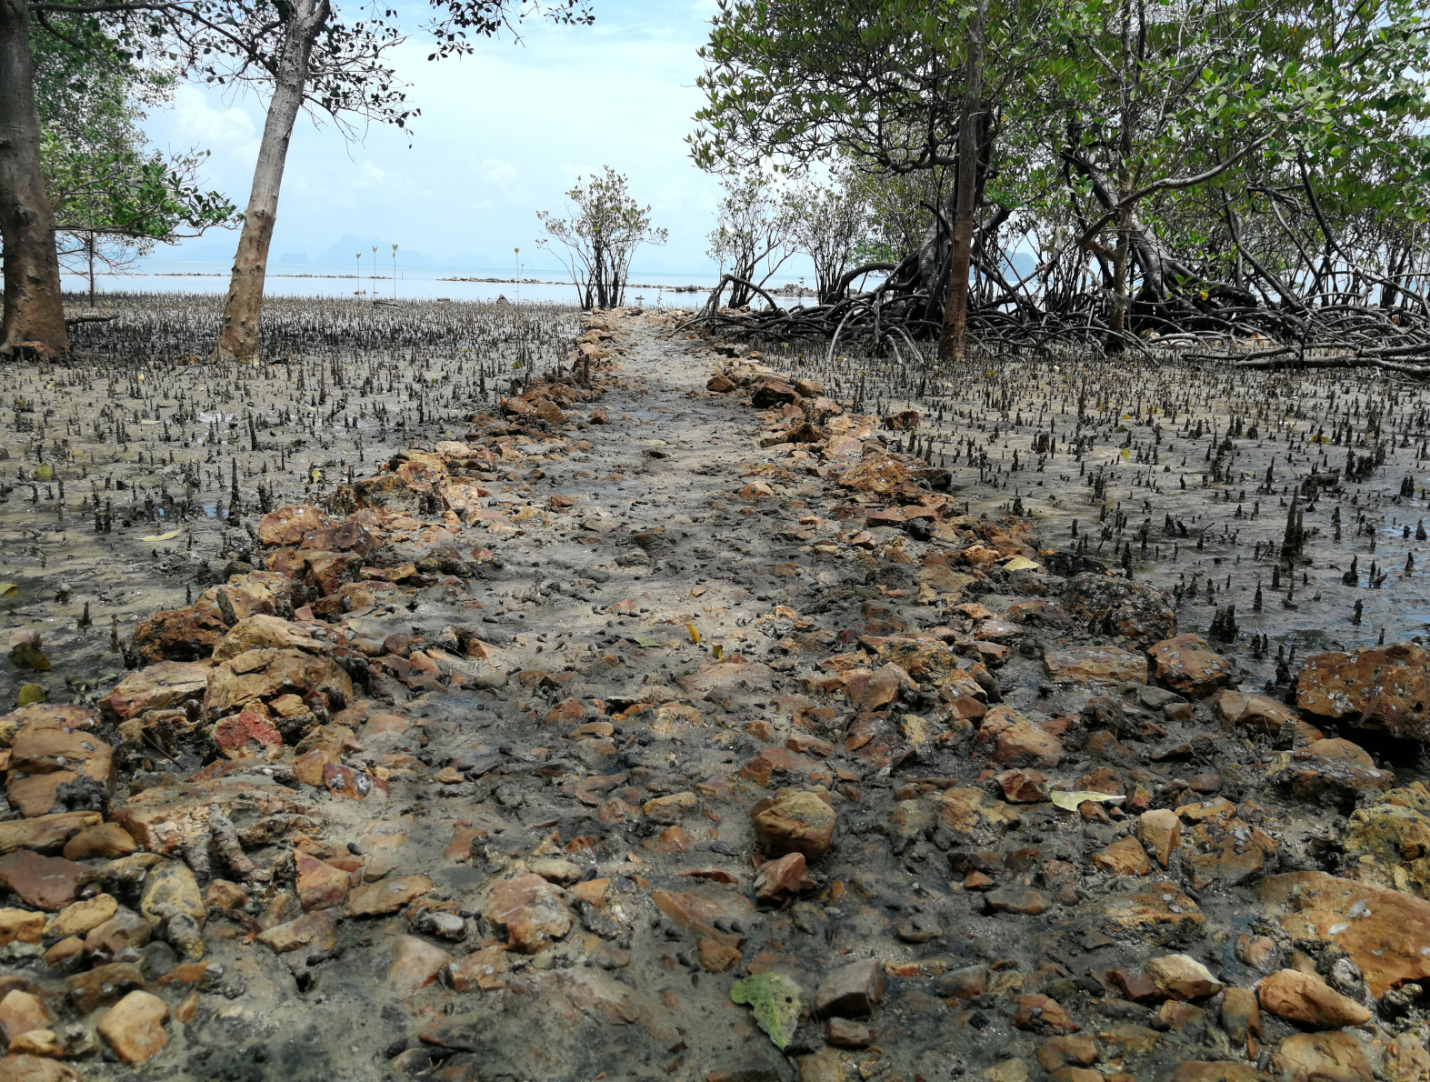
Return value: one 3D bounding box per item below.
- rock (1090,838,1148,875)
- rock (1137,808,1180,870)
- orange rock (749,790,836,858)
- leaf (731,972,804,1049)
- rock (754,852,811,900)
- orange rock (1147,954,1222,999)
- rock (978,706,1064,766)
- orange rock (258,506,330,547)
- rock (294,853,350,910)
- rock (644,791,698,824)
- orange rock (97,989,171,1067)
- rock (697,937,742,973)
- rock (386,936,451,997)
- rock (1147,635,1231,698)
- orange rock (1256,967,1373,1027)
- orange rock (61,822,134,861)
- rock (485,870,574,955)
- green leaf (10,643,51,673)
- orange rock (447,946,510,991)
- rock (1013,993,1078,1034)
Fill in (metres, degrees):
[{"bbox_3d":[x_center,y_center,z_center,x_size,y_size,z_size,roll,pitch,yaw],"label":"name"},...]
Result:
[{"bbox_3d":[0.599,0.467,1.667,0.082,0.045,0.057,4,14,10],"label":"rock"},{"bbox_3d":[0.747,0.501,1.895,0.064,0.088,0.076,7,14,23],"label":"rock"},{"bbox_3d":[0.132,0.480,1.911,0.146,0.091,0.112,2,13,5],"label":"orange rock"},{"bbox_3d":[0.067,0.548,1.321,0.087,0.020,0.145,0,13,-6],"label":"leaf"},{"bbox_3d":[0.107,0.527,1.774,0.090,0.062,0.066,2,13,4],"label":"rock"},{"bbox_3d":[0.578,0.537,1.387,0.084,0.038,0.050,4,14,12],"label":"orange rock"},{"bbox_3d":[0.553,0.353,2.037,0.148,0.093,0.096,6,14,19],"label":"rock"},{"bbox_3d":[-1.463,-0.052,3.912,0.233,0.128,0.181,-4,14,-20],"label":"orange rock"},{"bbox_3d":[-0.533,0.462,1.527,0.065,0.071,0.061,5,14,15],"label":"rock"},{"bbox_3d":[-0.070,0.423,1.793,0.087,0.042,0.052,-1,14,-10],"label":"rock"},{"bbox_3d":[-0.716,0.597,1.384,0.077,0.066,0.079,-6,15,-29],"label":"orange rock"},{"bbox_3d":[0.006,0.585,1.592,0.062,0.038,0.051,2,13,1],"label":"rock"},{"bbox_3d":[-0.357,0.513,1.357,0.074,0.058,0.059,-4,14,-19],"label":"rock"},{"bbox_3d":[1.138,0.300,2.702,0.181,0.125,0.159,7,15,23],"label":"rock"},{"bbox_3d":[0.715,0.546,1.345,0.119,0.046,0.060,5,14,16],"label":"orange rock"},{"bbox_3d":[-0.973,0.472,1.772,0.101,0.037,0.058,-6,15,-30],"label":"orange rock"},{"bbox_3d":[-0.279,0.551,1.677,0.130,0.081,0.140,-1,14,-10],"label":"rock"},{"bbox_3d":[-1.689,0.287,2.776,0.084,0.060,0.075,-7,16,-32],"label":"green leaf"},{"bbox_3d":[-0.287,0.519,1.369,0.075,0.042,0.049,-2,14,-15],"label":"orange rock"},{"bbox_3d":[0.387,0.553,1.318,0.073,0.031,0.047,4,14,10],"label":"rock"}]

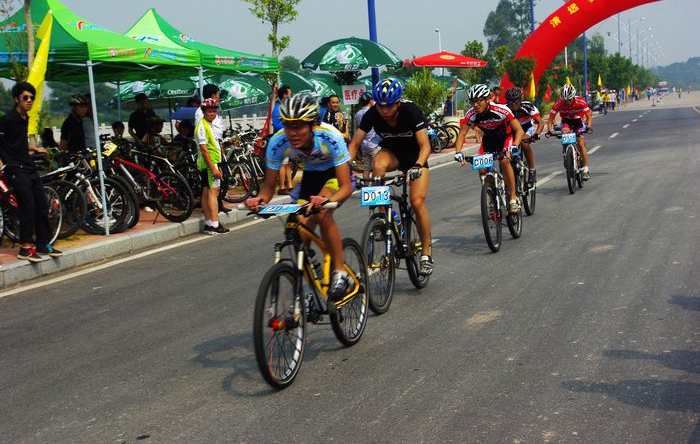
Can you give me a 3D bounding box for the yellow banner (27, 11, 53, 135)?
[{"bbox_3d":[-3.218,-1.549,12.100,0.270,1.280,0.100,-4,5,-6],"label":"yellow banner"}]

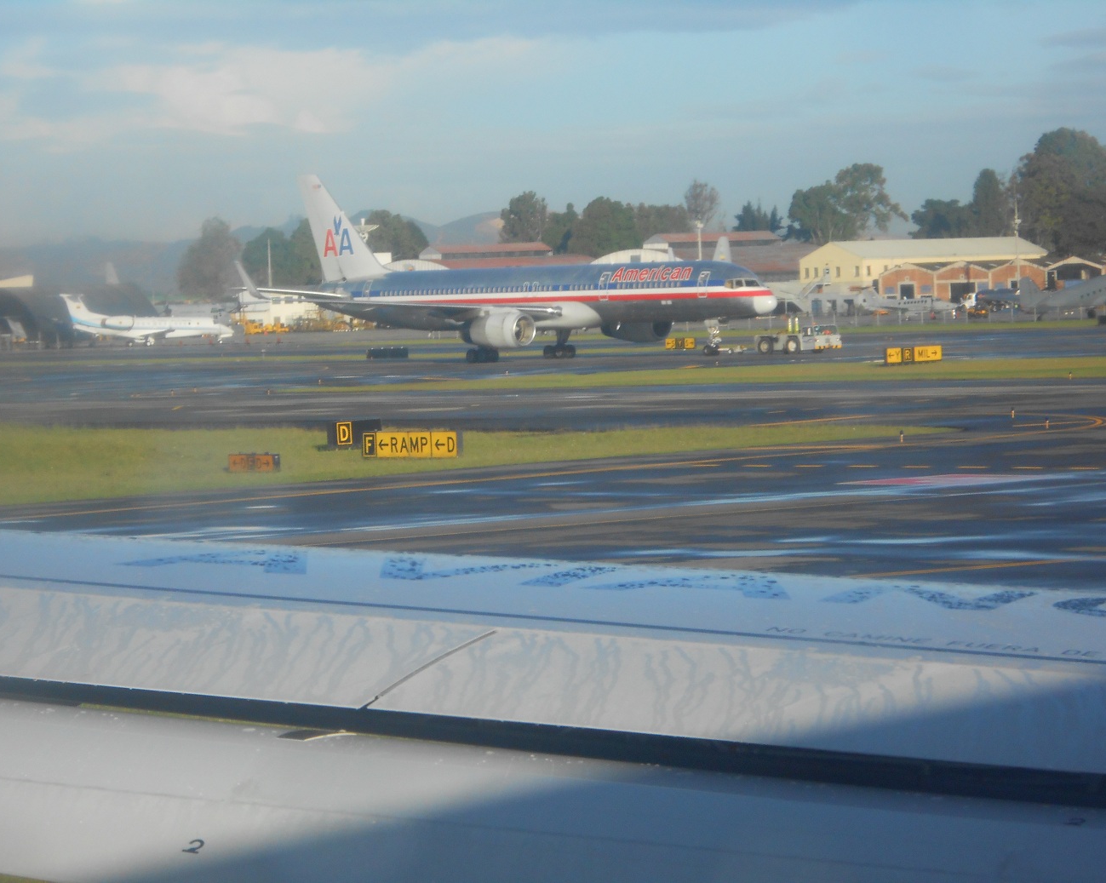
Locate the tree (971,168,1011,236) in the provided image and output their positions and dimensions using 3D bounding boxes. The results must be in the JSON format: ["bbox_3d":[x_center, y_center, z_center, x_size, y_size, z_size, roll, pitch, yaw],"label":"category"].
[{"bbox_3d":[73.543,-33.660,889.682,6.790,24.450,6.450,-2,1,0],"label":"tree"}]

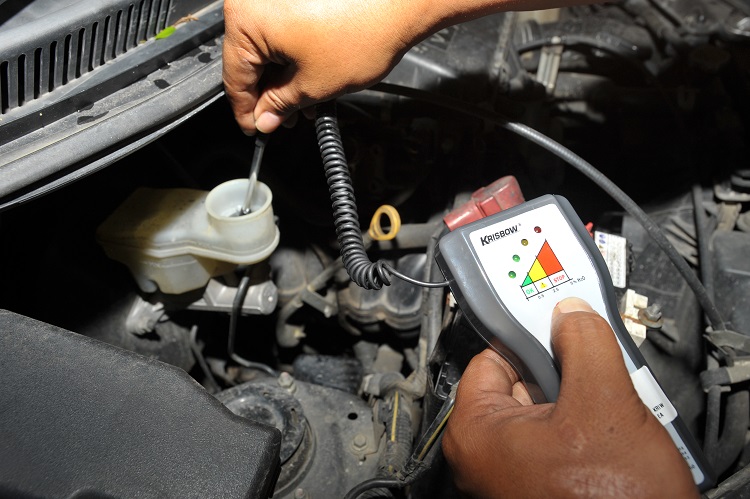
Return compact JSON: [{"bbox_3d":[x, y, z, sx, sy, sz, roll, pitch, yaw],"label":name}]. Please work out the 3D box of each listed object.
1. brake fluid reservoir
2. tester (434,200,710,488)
[{"bbox_3d":[-0.146,-0.014,0.445,0.141,0.080,0.073,9,45,8],"label":"brake fluid reservoir"},{"bbox_3d":[0.090,0.049,0.248,0.078,0.030,0.146,-20,72,-18],"label":"tester"}]

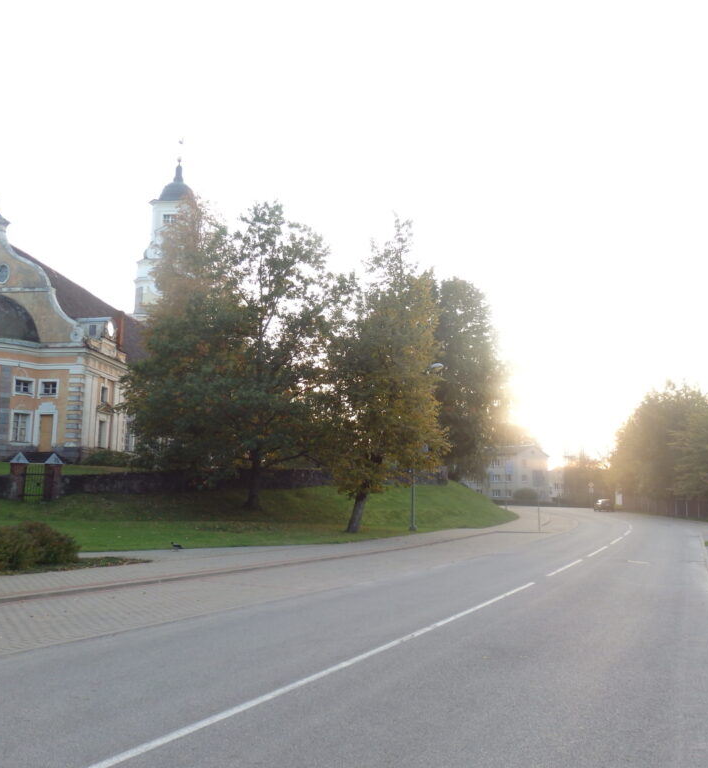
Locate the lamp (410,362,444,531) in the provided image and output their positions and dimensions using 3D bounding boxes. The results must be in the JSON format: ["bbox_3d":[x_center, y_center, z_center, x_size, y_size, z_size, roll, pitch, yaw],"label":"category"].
[{"bbox_3d":[3.875,3.256,39.290,1.800,8.954,0.420,-3,-9,26],"label":"lamp"}]

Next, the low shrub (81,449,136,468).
[{"bbox_3d":[-19.244,5.853,58.108,4.400,1.565,2.800,1,-8,0],"label":"low shrub"}]

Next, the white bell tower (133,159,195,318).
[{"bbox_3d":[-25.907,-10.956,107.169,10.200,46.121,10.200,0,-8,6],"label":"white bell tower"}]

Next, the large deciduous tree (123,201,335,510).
[{"bbox_3d":[-7.515,-1.979,44.295,12.699,18.849,11.800,1,-8,0],"label":"large deciduous tree"}]

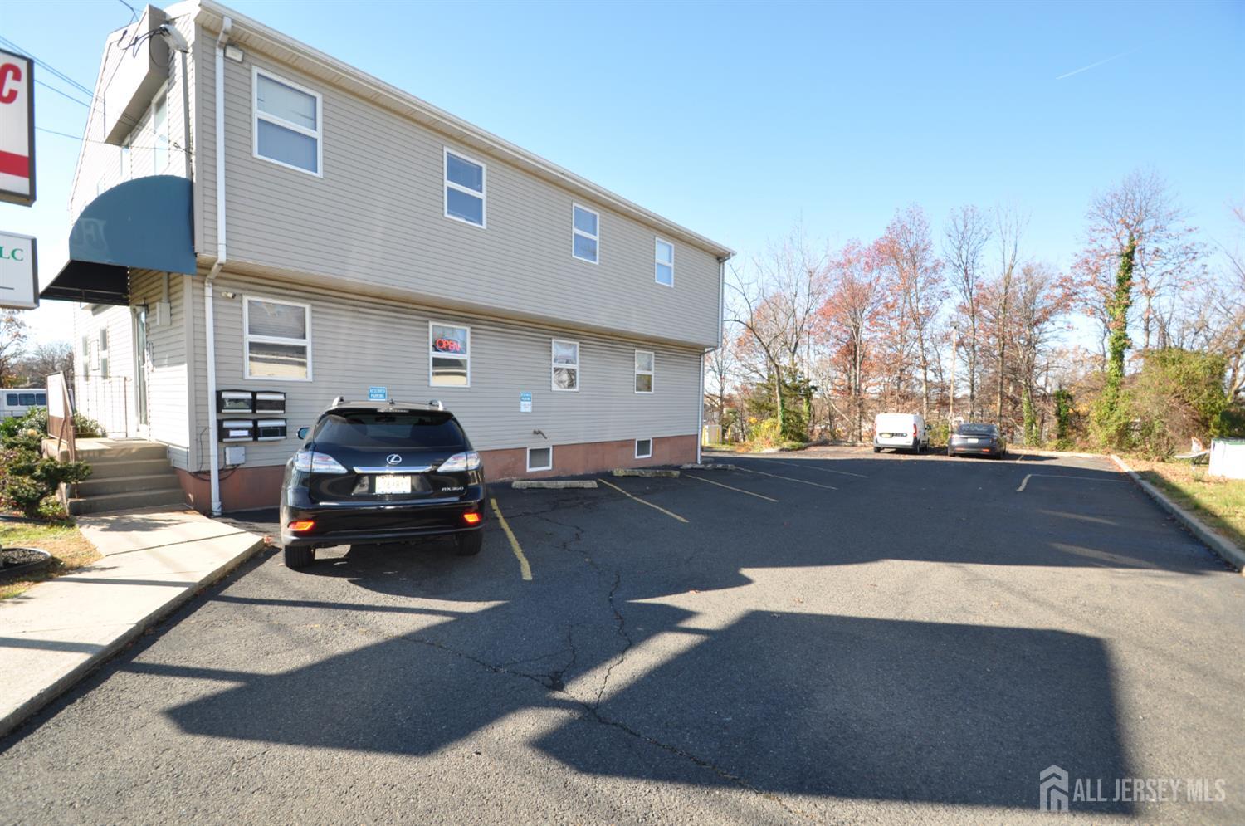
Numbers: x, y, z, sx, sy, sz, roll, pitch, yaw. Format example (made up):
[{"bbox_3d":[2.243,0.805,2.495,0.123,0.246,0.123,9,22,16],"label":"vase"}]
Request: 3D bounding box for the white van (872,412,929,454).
[{"bbox_3d":[14.510,1.010,26.670,1.830,1.880,4.740,2,1,38],"label":"white van"}]

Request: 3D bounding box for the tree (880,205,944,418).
[{"bbox_3d":[19.059,-5.748,34.000,4.000,15.700,4.000,1,1,29],"label":"tree"}]

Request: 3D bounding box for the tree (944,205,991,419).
[{"bbox_3d":[22.667,-5.748,34.000,3.000,15.700,3.000,1,1,34],"label":"tree"}]

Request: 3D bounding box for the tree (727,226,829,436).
[{"bbox_3d":[9.494,-4.674,31.500,5.800,13.400,5.500,1,1,17],"label":"tree"}]

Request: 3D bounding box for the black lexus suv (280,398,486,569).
[{"bbox_3d":[-3.100,0.700,6.800,1.890,1.700,4.770,1,0,-25],"label":"black lexus suv"}]

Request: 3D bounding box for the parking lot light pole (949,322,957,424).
[{"bbox_3d":[19.434,-1.604,30.500,0.550,7.300,0.400,-1,1,-37],"label":"parking lot light pole"}]

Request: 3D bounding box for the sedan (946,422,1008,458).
[{"bbox_3d":[16.100,1.200,23.450,1.860,1.460,4.750,2,1,38],"label":"sedan"}]

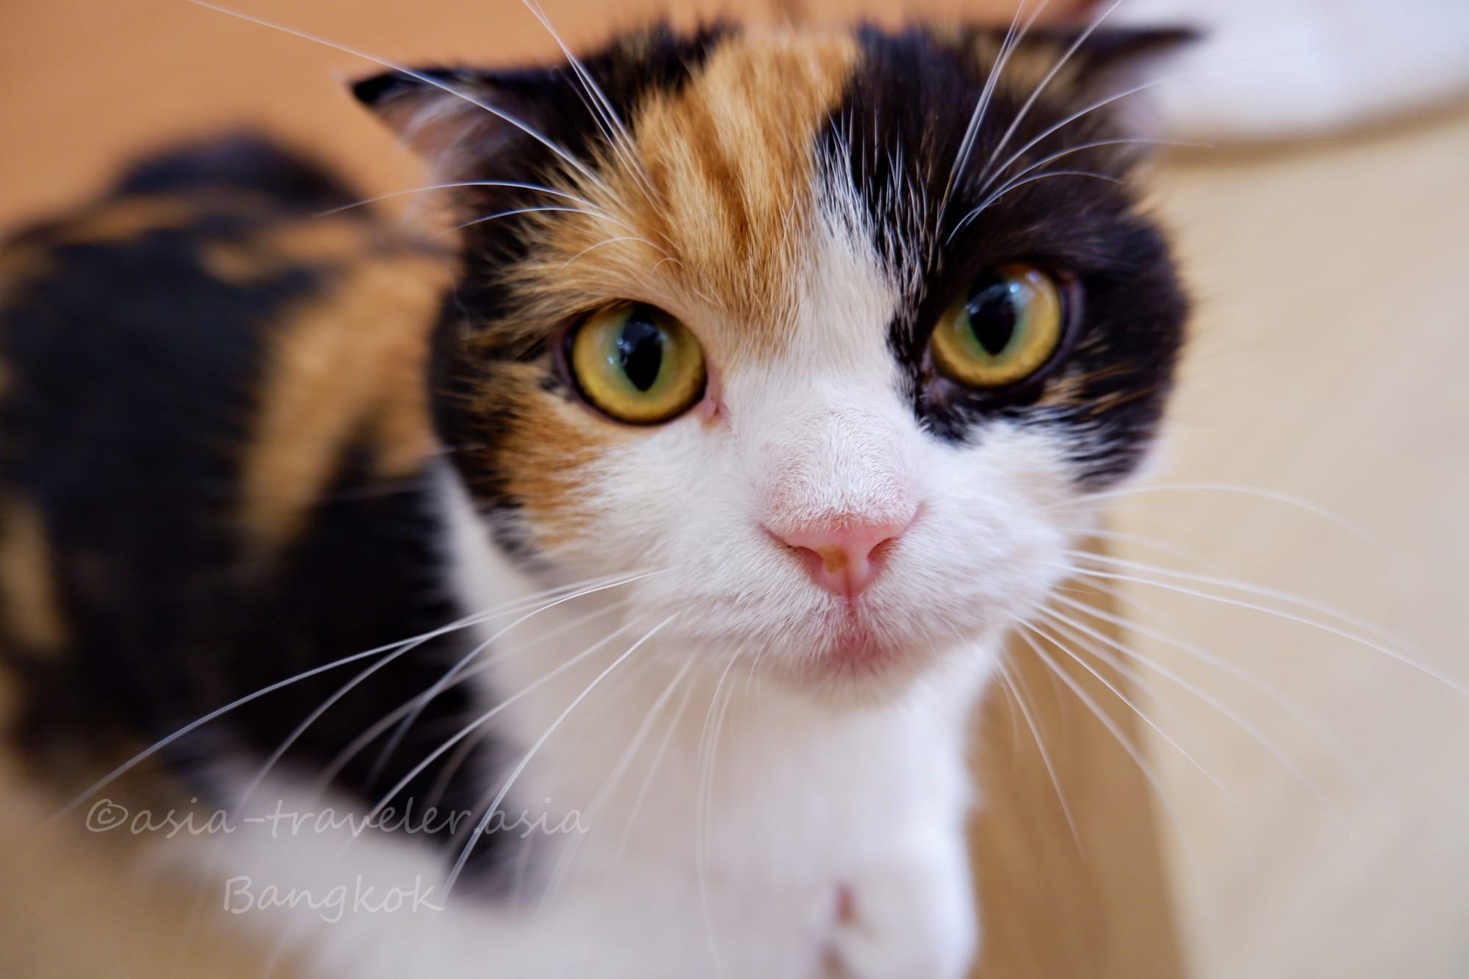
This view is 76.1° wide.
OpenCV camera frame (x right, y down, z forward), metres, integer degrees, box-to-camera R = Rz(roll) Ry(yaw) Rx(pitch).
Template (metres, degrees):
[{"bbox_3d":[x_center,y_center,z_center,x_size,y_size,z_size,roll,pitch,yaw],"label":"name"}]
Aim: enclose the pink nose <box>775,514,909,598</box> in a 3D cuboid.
[{"bbox_3d":[0.013,0.008,0.109,0.016,0.010,0.009,-6,10,1],"label":"pink nose"}]

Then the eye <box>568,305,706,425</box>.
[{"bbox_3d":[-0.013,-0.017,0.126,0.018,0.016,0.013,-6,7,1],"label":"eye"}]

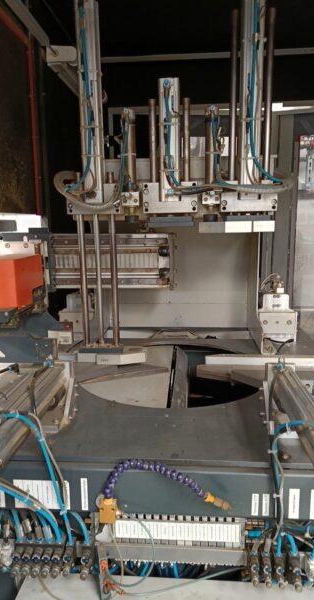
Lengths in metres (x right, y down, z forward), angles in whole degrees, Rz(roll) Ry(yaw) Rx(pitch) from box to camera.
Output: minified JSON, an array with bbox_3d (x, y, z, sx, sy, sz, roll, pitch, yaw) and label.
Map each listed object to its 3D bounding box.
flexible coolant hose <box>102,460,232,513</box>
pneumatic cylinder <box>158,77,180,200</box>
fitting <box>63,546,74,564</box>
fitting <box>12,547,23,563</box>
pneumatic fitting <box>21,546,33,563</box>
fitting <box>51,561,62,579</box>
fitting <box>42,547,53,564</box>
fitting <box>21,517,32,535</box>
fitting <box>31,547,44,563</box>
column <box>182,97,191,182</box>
[{"bbox_3d":[0.023,0.413,0.921,0.275,0.098,0.050,0,10,5],"label":"flexible coolant hose"},{"bbox_3d":[0.034,-0.427,1.131,0.054,0.310,0.058,0,11,4],"label":"pneumatic cylinder"},{"bbox_3d":[-0.224,0.646,1.054,0.022,0.034,0.024,0,10,5],"label":"fitting"},{"bbox_3d":[-0.337,0.614,1.004,0.019,0.019,0.027,0,10,5],"label":"fitting"},{"bbox_3d":[-0.314,0.613,1.002,0.019,0.019,0.027,0,10,5],"label":"pneumatic fitting"},{"bbox_3d":[-0.241,0.646,0.997,0.019,0.020,0.030,0,10,5],"label":"fitting"},{"bbox_3d":[-0.263,0.613,0.997,0.019,0.019,0.027,0,10,5],"label":"fitting"},{"bbox_3d":[-0.333,0.579,1.067,0.019,0.036,0.018,0,10,5],"label":"fitting"},{"bbox_3d":[-0.287,0.611,0.999,0.019,0.019,0.027,0,10,5],"label":"fitting"},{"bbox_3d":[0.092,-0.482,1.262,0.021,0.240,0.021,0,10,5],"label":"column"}]

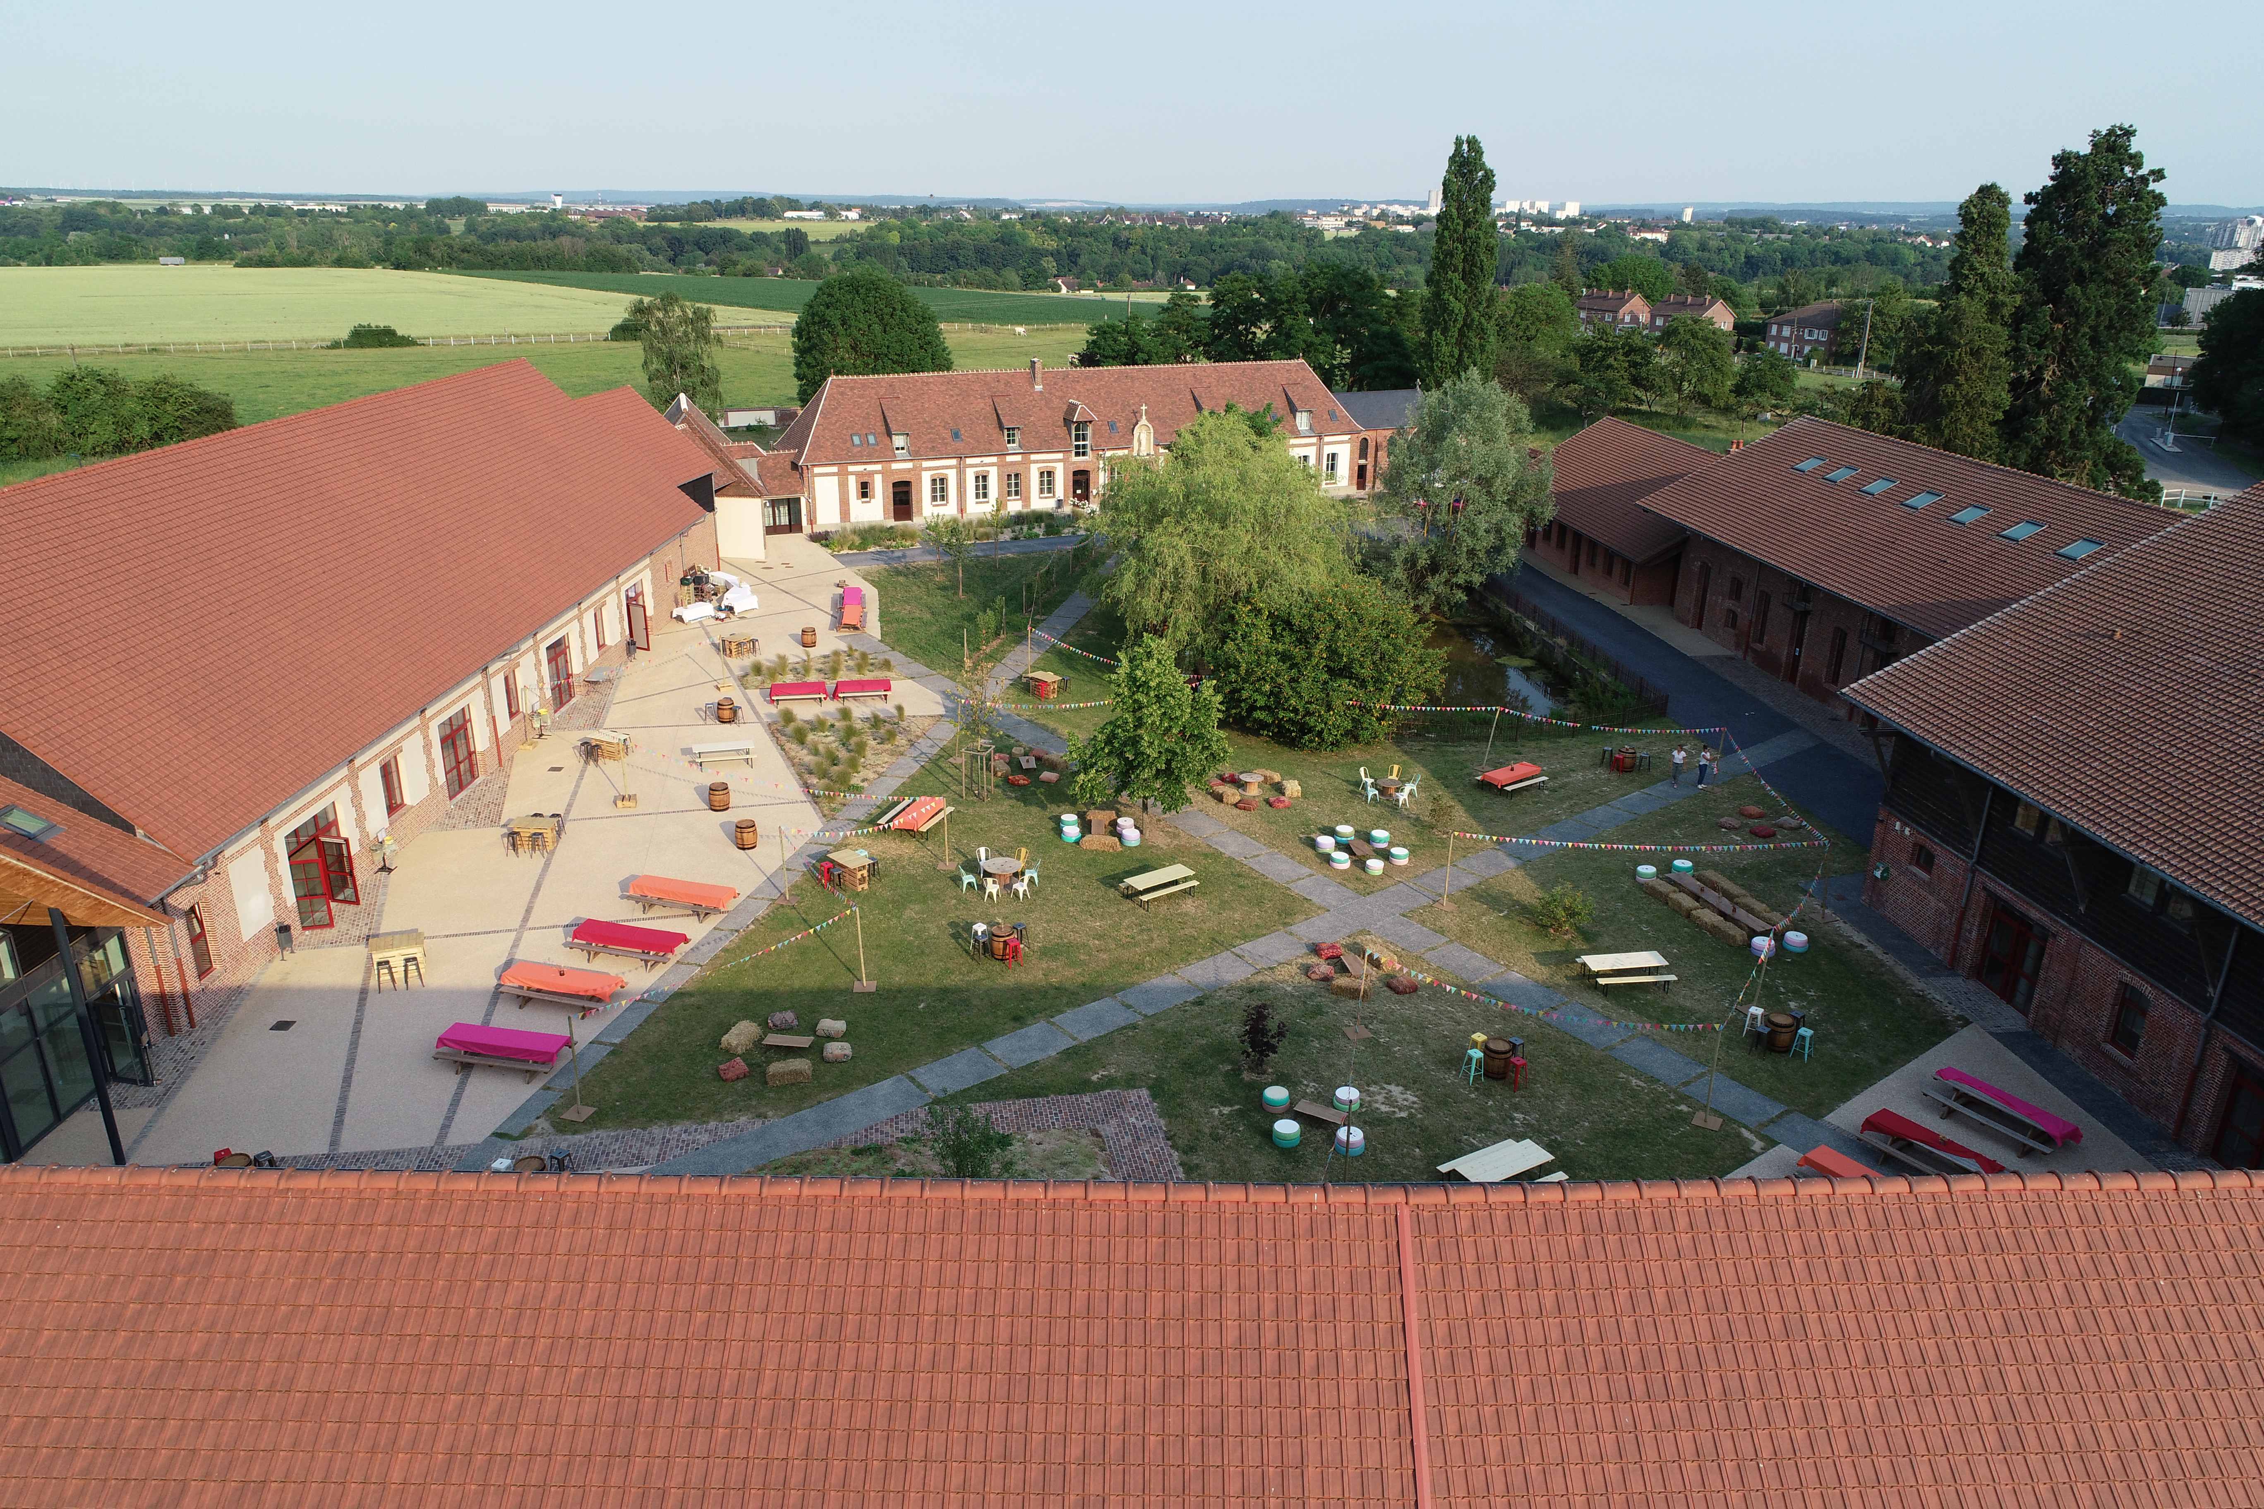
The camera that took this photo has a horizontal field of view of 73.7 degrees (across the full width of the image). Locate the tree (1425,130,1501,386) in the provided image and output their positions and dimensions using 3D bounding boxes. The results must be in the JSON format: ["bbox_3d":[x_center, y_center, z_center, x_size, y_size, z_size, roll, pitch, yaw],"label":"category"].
[{"bbox_3d":[28.874,-40.557,132.107,6.200,24.800,6.200,4,21,11],"label":"tree"}]

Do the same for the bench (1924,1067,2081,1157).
[{"bbox_3d":[19.985,8.313,34.724,1.450,0.770,3.000,-12,23,-29],"label":"bench"}]

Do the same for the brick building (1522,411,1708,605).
[{"bbox_3d":[31.859,-14.576,87.783,14.600,6.800,21.200,-3,21,-8],"label":"brick building"}]

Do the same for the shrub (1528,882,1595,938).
[{"bbox_3d":[12.560,4.516,44.013,1.650,1.380,1.550,7,21,16],"label":"shrub"}]

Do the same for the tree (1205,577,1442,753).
[{"bbox_3d":[7.949,-4.331,61.108,9.300,6.000,8.300,3,21,7],"label":"tree"}]

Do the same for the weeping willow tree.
[{"bbox_3d":[4.158,-9.786,69.094,11.300,12.000,11.000,2,20,3],"label":"weeping willow tree"}]

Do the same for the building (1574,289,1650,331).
[{"bbox_3d":[75.030,-67.852,233.061,8.000,7.900,8.800,-12,24,-30],"label":"building"}]

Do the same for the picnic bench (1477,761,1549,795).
[{"bbox_3d":[14.076,0.995,55.883,2.250,0.770,1.620,-14,25,-34],"label":"picnic bench"}]

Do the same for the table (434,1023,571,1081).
[{"bbox_3d":[-15.679,7.474,37.857,3.170,0.770,1.410,4,21,11],"label":"table"}]

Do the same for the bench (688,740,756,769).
[{"bbox_3d":[-15.605,0.062,57.928,2.250,0.770,1.550,-7,21,-18],"label":"bench"}]

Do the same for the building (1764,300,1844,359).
[{"bbox_3d":[93.604,-56.987,203.659,9.000,8.200,15.000,-3,21,-10],"label":"building"}]

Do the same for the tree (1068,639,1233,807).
[{"bbox_3d":[0.565,-0.473,50.358,5.500,7.200,5.500,0,20,0],"label":"tree"}]

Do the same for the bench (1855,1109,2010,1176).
[{"bbox_3d":[18.306,9.211,34.249,1.620,0.770,2.950,-14,25,-33],"label":"bench"}]

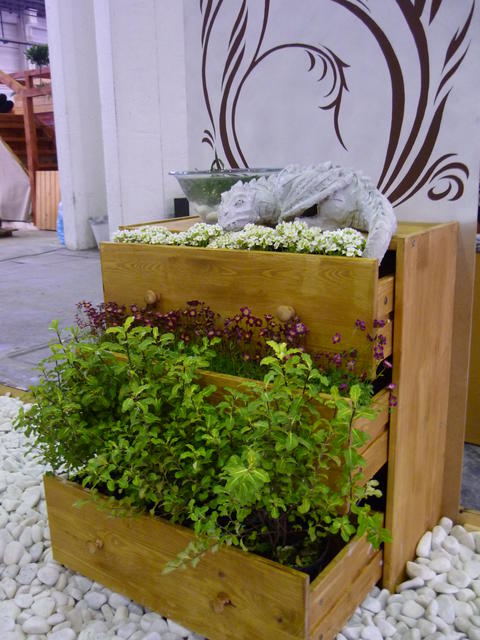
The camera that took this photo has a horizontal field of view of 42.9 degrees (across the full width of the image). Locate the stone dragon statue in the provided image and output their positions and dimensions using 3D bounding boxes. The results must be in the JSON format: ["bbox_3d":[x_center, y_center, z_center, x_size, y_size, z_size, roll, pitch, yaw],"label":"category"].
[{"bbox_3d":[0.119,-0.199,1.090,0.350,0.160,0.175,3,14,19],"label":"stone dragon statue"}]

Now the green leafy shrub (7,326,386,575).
[{"bbox_3d":[-0.127,0.198,1.047,0.700,0.395,0.240,8,16,34],"label":"green leafy shrub"}]

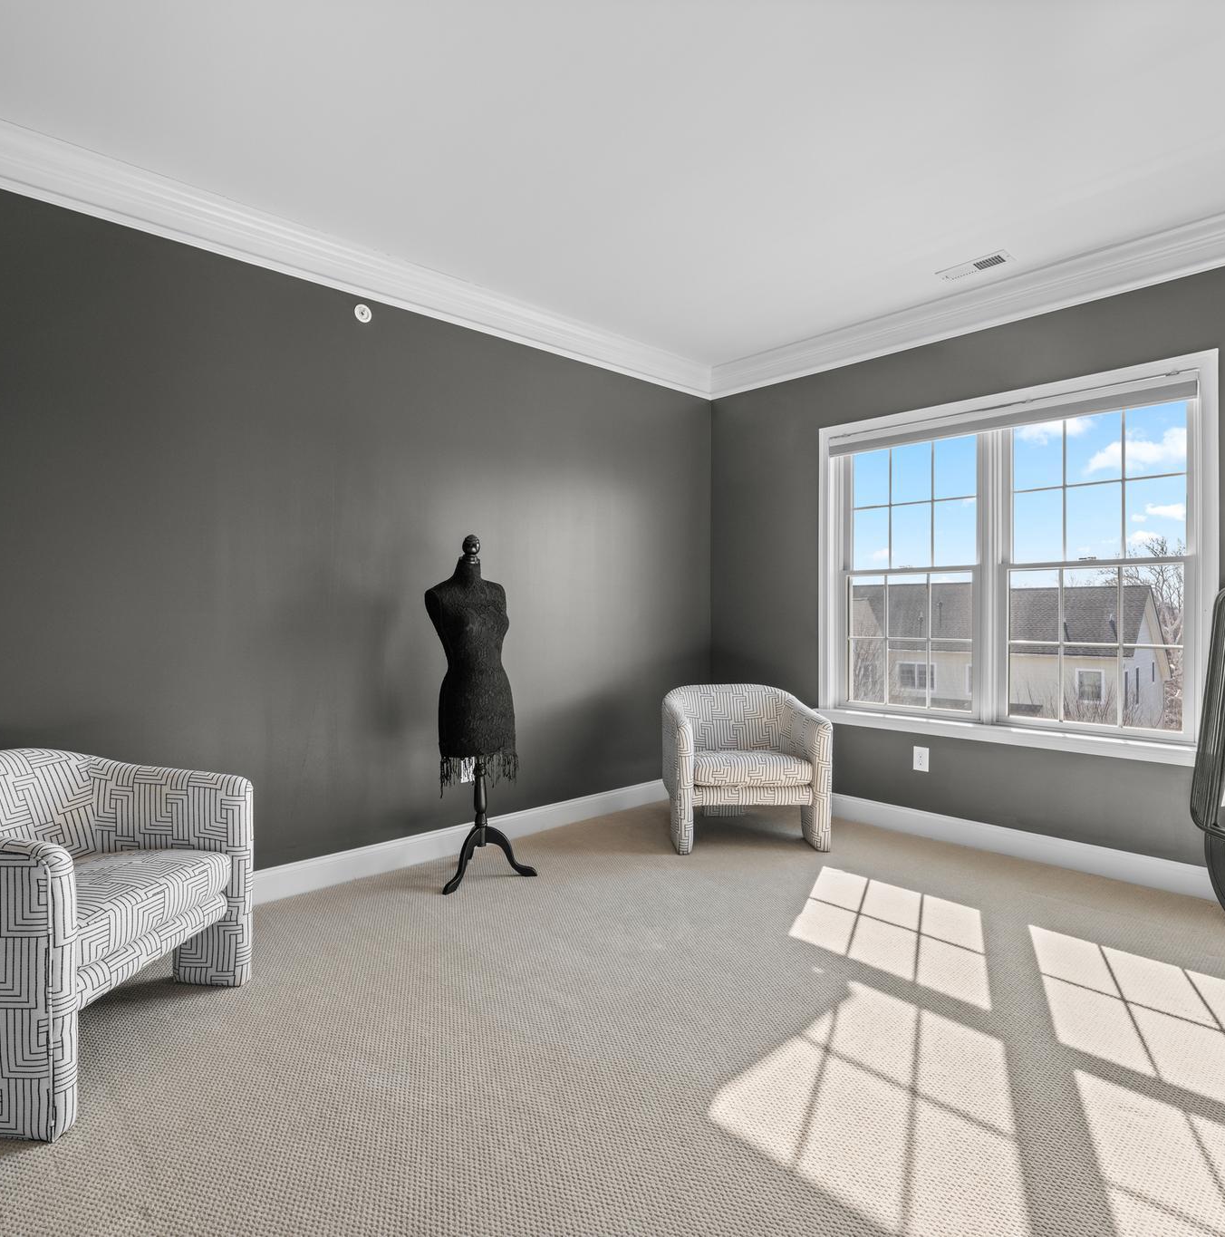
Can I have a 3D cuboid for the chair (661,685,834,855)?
[{"bbox_3d":[0.644,0.746,3.771,0.742,0.736,0.736,0,1,-5],"label":"chair"}]

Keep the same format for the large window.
[{"bbox_3d":[1.804,-0.235,3.477,0.120,1.650,1.739,-1,1,-43],"label":"large window"}]

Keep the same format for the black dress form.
[{"bbox_3d":[-0.566,0.380,3.145,0.400,1.479,0.370,0,1,-42],"label":"black dress form"}]

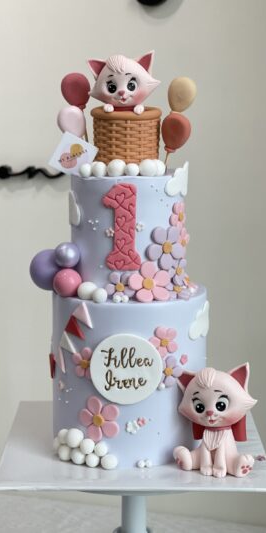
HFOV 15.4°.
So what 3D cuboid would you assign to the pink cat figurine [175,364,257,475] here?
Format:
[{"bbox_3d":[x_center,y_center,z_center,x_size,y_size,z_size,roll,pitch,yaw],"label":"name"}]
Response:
[{"bbox_3d":[0.094,0.166,1.106,0.092,0.121,0.072,4,10,21],"label":"pink cat figurine"}]

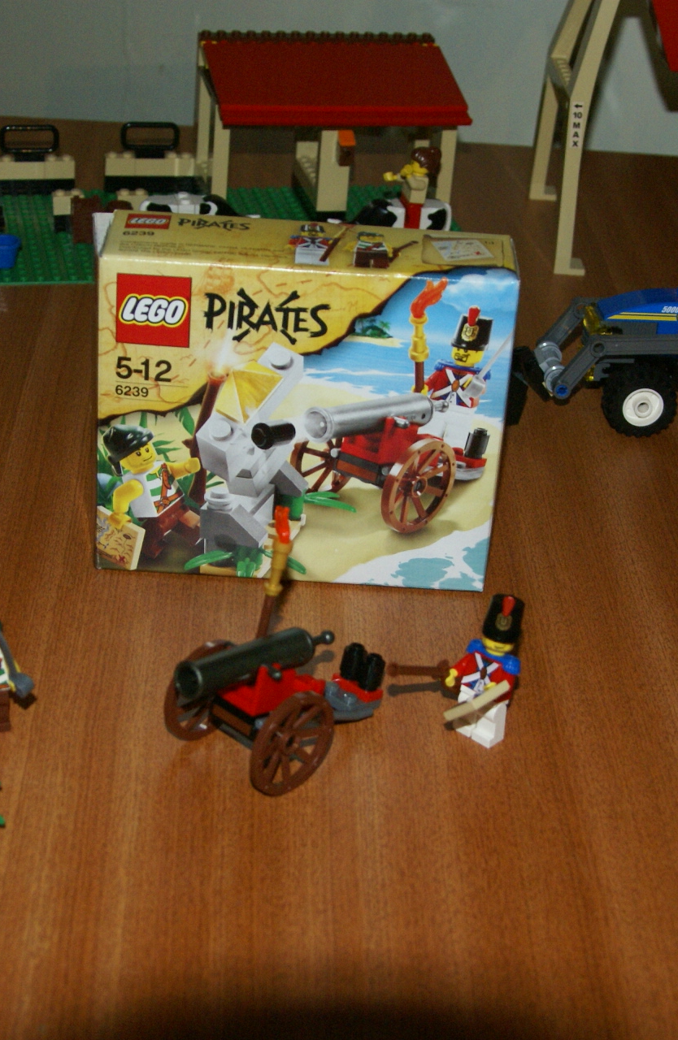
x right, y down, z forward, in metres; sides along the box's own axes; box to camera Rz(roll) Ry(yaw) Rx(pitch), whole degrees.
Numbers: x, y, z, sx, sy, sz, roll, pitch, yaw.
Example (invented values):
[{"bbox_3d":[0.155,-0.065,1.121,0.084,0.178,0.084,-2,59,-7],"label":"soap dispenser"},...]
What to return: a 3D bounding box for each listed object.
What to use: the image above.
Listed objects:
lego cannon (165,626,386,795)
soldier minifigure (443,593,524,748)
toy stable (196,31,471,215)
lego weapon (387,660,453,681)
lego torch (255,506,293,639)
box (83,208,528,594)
[{"bbox_3d":[-0.020,0.051,0.563,0.042,0.048,0.083,27,37,34],"label":"lego cannon"},{"bbox_3d":[0.046,0.047,0.574,0.025,0.052,0.020,27,37,34],"label":"soldier minifigure"},{"bbox_3d":[-0.004,-0.197,0.951,0.129,0.096,0.076,-2,30,-11],"label":"toy stable"},{"bbox_3d":[0.027,0.049,0.571,0.004,0.008,0.037,29,12,36],"label":"lego weapon"},{"bbox_3d":[-0.023,0.024,0.574,0.007,0.060,0.007,27,29,34],"label":"lego torch"},{"bbox_3d":[-0.013,-0.041,0.652,0.140,0.121,0.044,3,30,-2],"label":"box"}]

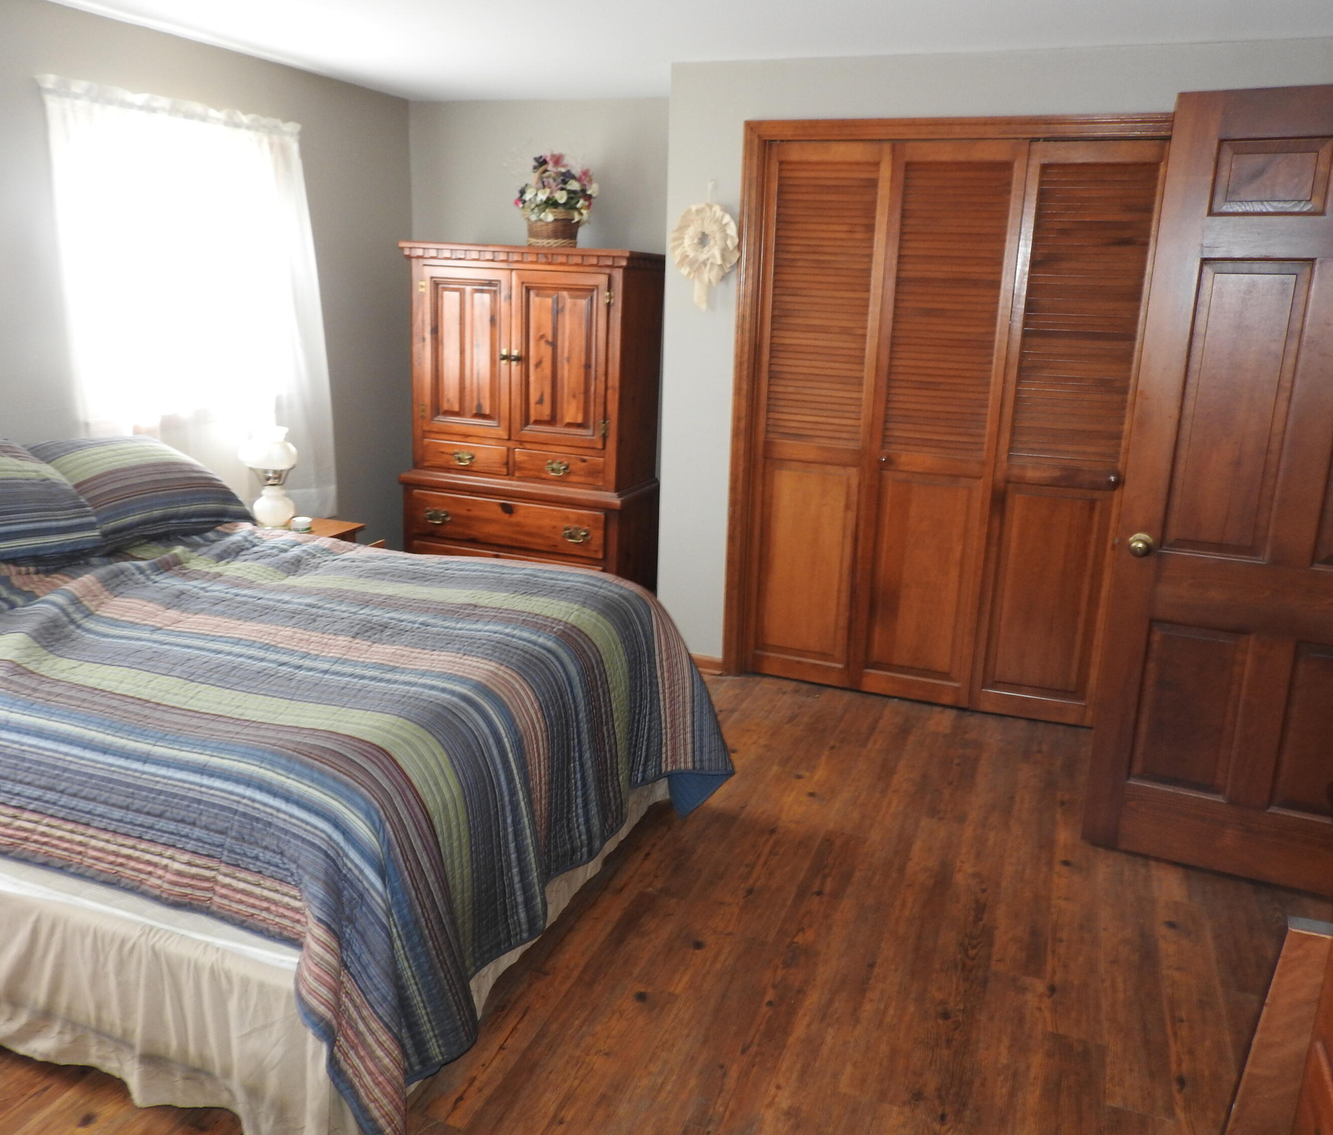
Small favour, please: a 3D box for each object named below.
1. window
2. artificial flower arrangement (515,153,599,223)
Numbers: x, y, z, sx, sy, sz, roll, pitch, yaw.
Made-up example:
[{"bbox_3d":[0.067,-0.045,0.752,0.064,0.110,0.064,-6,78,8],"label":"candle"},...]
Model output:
[{"bbox_3d":[-1.639,-0.845,3.818,0.100,1.560,1.180,7,16,20],"label":"window"},{"bbox_3d":[-0.460,-1.591,4.419,0.330,0.275,0.270,7,16,20],"label":"artificial flower arrangement"}]

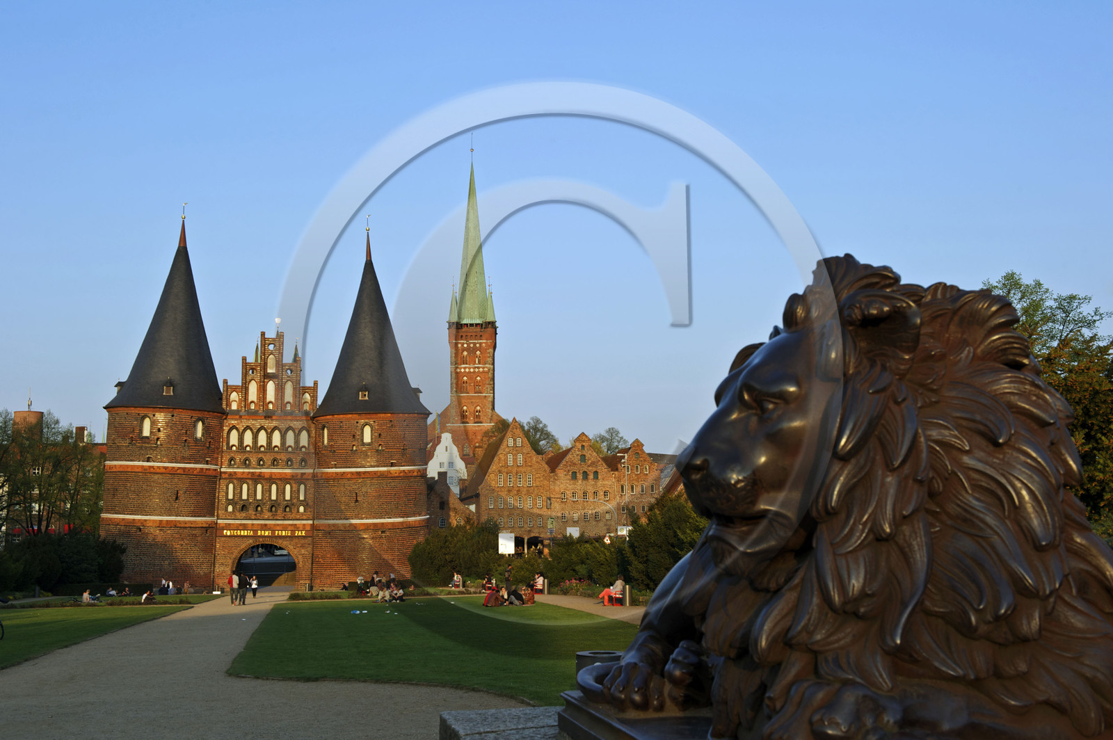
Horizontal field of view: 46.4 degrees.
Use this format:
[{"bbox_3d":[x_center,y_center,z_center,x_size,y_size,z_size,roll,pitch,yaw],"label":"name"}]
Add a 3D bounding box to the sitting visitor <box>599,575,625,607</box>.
[{"bbox_3d":[2.373,9.432,55.500,1.100,1.310,0.500,-2,-9,10],"label":"sitting visitor"}]

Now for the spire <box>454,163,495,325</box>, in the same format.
[{"bbox_3d":[-22.357,-33.688,349.267,11.500,45.690,11.500,0,-9,0],"label":"spire"}]

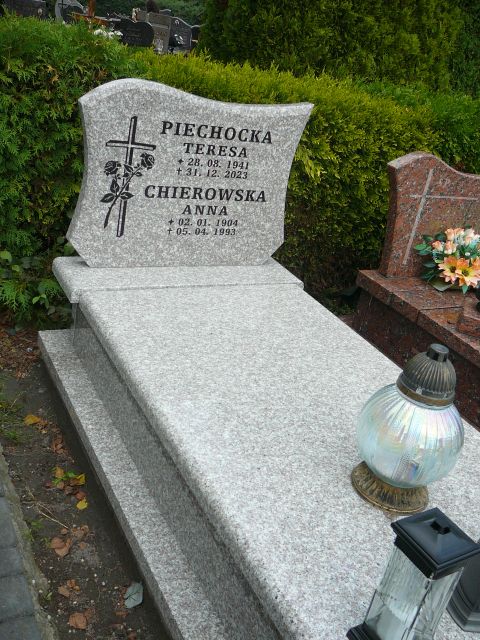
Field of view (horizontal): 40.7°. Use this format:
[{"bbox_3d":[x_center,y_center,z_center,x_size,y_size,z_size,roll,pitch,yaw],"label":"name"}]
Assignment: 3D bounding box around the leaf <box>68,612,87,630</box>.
[{"bbox_3d":[-0.322,0.598,1.287,0.037,0.010,0.038,7,26,-11],"label":"leaf"}]

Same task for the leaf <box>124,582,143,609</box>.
[{"bbox_3d":[-0.224,0.578,1.367,0.039,0.014,0.063,6,26,-11],"label":"leaf"}]

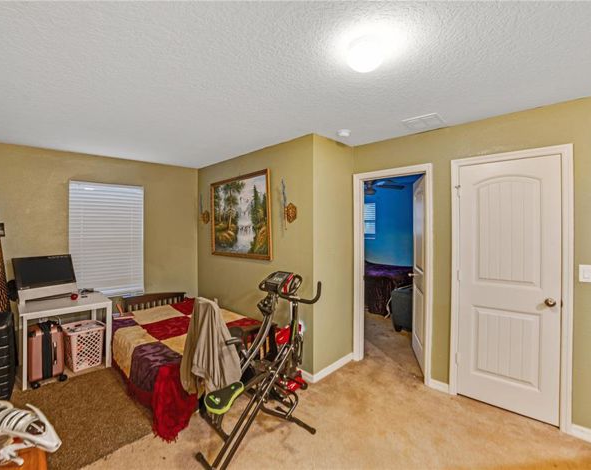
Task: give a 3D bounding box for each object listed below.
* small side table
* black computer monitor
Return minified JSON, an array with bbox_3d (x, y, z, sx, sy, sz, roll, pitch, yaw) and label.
[{"bbox_3d":[-2.470,1.079,2.975,0.710,0.705,0.570,-1,1,-41],"label":"small side table"},{"bbox_3d":[-2.715,0.405,2.985,0.080,0.340,0.500,-18,-9,34],"label":"black computer monitor"}]

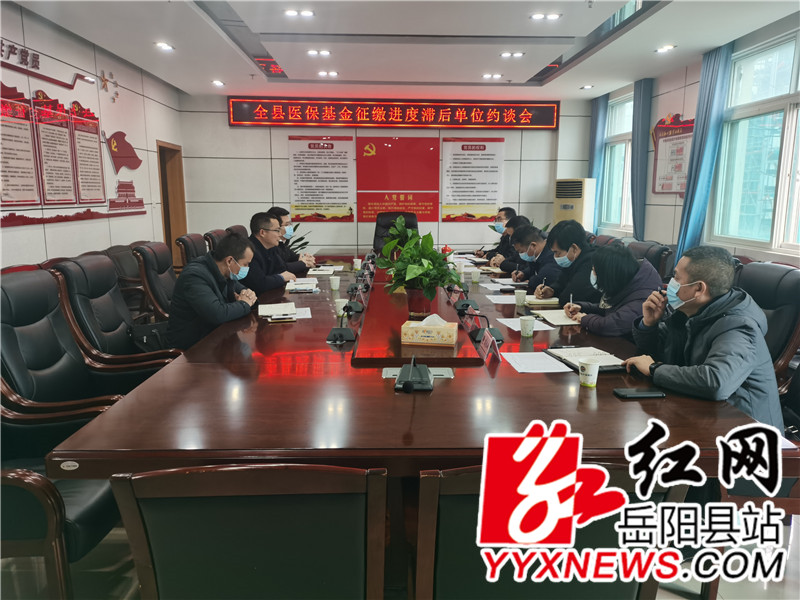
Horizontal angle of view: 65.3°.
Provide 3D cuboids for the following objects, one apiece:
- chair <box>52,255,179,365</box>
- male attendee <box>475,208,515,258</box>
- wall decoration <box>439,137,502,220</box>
[{"bbox_3d":[-1.288,0.323,3.249,0.710,1.110,0.640,0,10,2],"label":"chair"},{"bbox_3d":[1.090,-0.293,6.402,0.700,1.300,0.540,-2,10,-8],"label":"male attendee"},{"bbox_3d":[1.058,-1.718,8.987,0.880,1.175,0.025,-1,10,-4],"label":"wall decoration"}]

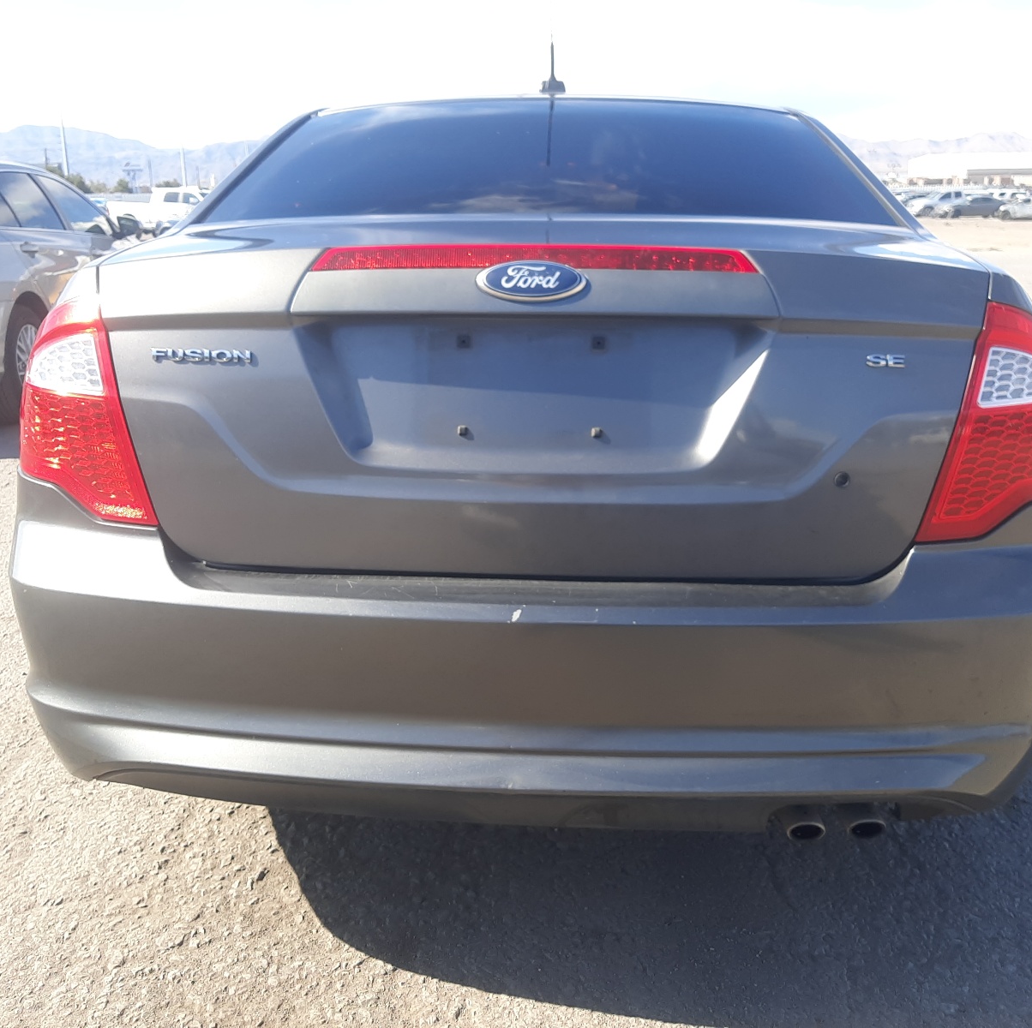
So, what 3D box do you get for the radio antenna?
[{"bbox_3d":[0.091,-1.117,2.542,0.070,0.152,0.130,1,17,3],"label":"radio antenna"}]

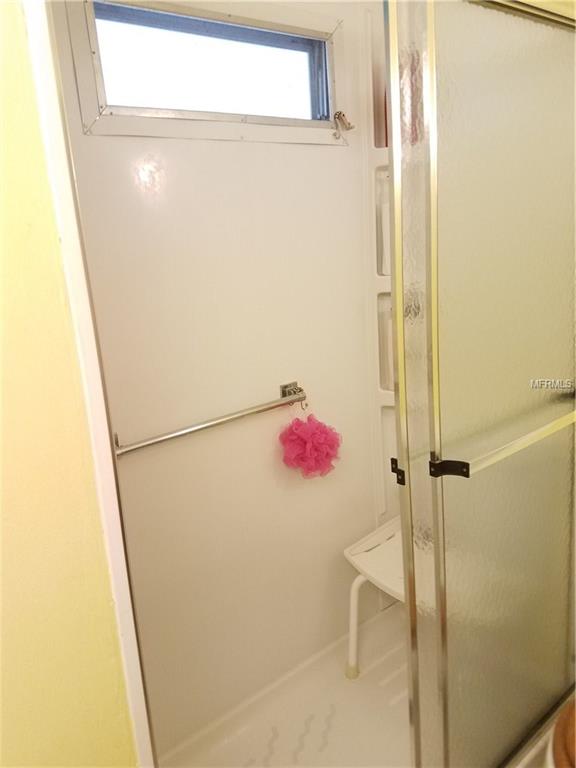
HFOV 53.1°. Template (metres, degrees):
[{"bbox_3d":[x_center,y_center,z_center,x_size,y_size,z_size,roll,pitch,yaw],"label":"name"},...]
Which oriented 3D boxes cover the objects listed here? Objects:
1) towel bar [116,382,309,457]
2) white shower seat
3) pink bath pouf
[{"bbox_3d":[-0.200,0.098,1.613,0.660,0.067,0.082,-15,17,-36],"label":"towel bar"},{"bbox_3d":[0.448,0.766,1.792,0.340,0.479,0.510,-16,18,-40],"label":"white shower seat"},{"bbox_3d":[0.067,0.194,1.788,0.180,0.185,0.160,-15,17,-36],"label":"pink bath pouf"}]

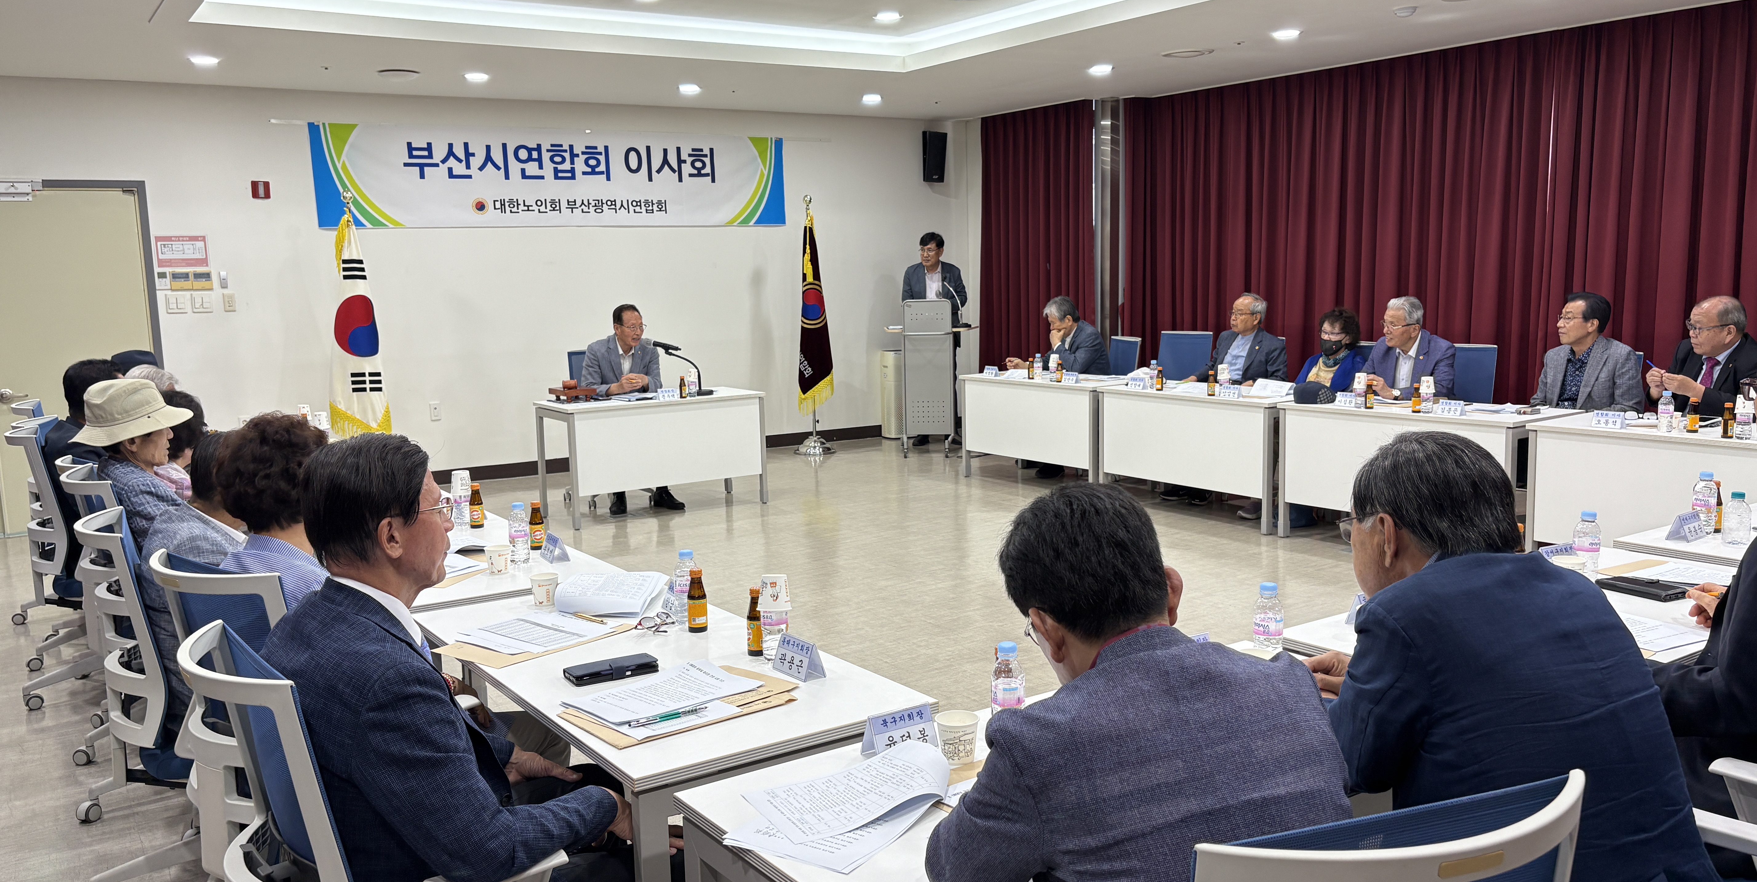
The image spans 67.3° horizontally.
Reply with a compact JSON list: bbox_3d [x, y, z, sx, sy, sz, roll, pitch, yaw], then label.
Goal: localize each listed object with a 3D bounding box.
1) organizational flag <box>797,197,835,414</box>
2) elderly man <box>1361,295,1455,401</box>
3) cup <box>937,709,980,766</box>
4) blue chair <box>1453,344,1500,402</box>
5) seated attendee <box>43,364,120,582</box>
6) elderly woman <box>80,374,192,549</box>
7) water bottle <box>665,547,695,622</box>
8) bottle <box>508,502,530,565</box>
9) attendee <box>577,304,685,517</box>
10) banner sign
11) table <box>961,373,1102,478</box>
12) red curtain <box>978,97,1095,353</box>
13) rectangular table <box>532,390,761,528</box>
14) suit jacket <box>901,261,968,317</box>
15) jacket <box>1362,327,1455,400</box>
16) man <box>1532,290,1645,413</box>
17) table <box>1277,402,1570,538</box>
[{"bbox_3d":[-0.508,-1.092,10.732,0.266,1.753,0.197,-7,9,-34],"label":"organizational flag"},{"bbox_3d":[2.863,-0.160,7.248,0.739,1.256,0.542,-7,9,-34],"label":"elderly man"},{"bbox_3d":[0.130,0.481,2.135,0.072,0.075,0.072,-1,8,0],"label":"cup"},{"bbox_3d":[3.031,-0.030,7.315,0.611,0.965,0.611,-7,9,-34],"label":"blue chair"},{"bbox_3d":[-2.899,0.272,5.384,0.780,1.235,0.520,-6,9,-33],"label":"seated attendee"},{"bbox_3d":[-1.981,0.419,4.088,0.719,1.246,0.512,-7,9,-34],"label":"elderly woman"},{"bbox_3d":[-0.443,0.333,3.006,0.062,0.167,0.062,-2,8,0],"label":"water bottle"},{"bbox_3d":[-1.014,0.255,3.715,0.057,0.172,0.057,-6,9,-33],"label":"bottle"},{"bbox_3d":[-1.614,-0.222,8.429,0.552,1.290,0.729,-7,9,-33],"label":"attendee"},{"bbox_3d":[-2.285,-1.967,9.929,3.689,0.702,0.020,-7,9,-34],"label":"banner sign"},{"bbox_3d":[1.232,-0.069,9.130,0.600,0.724,1.350,-6,9,-33],"label":"table"},{"bbox_3d":[1.405,-1.468,11.631,0.150,2.830,1.540,-6,9,-33],"label":"red curtain"},{"bbox_3d":[-1.432,0.088,8.440,1.350,0.724,0.600,-6,9,-33],"label":"rectangular table"},{"bbox_3d":[0.463,-1.125,10.763,0.552,0.690,0.355,-1,8,7],"label":"suit jacket"},{"bbox_3d":[2.901,-0.320,7.304,0.433,0.650,0.532,-7,9,-34],"label":"jacket"},{"bbox_3d":[3.520,-0.089,6.673,0.780,1.300,0.570,-6,9,-29],"label":"man"},{"bbox_3d":[2.843,0.191,6.878,0.600,0.724,1.350,-7,9,-36],"label":"table"}]

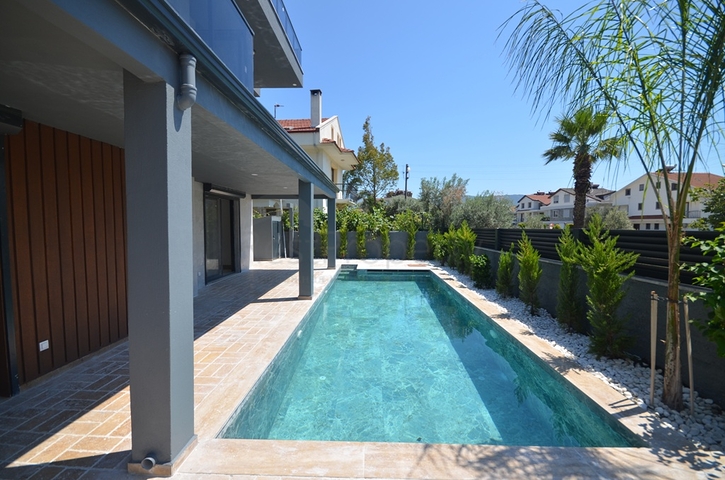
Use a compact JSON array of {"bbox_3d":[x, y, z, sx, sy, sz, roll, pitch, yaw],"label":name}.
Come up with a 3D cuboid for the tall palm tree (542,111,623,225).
[{"bbox_3d":[8.854,-2.106,12.142,3.200,6.246,3.200,0,3,2],"label":"tall palm tree"}]

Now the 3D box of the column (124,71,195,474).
[{"bbox_3d":[-1.356,0.257,2.019,0.270,2.495,0.270,0,3,2],"label":"column"}]

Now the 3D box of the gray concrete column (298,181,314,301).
[{"bbox_3d":[-1.214,0.014,6.546,0.270,2.495,0.270,0,3,2],"label":"gray concrete column"}]

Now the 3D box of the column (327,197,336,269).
[{"bbox_3d":[-1.081,-0.214,10.815,0.270,2.495,0.270,0,3,2],"label":"column"}]

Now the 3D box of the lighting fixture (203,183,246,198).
[{"bbox_3d":[-3.902,-1.372,8.720,0.178,0.194,2.122,0,3,2],"label":"lighting fixture"}]

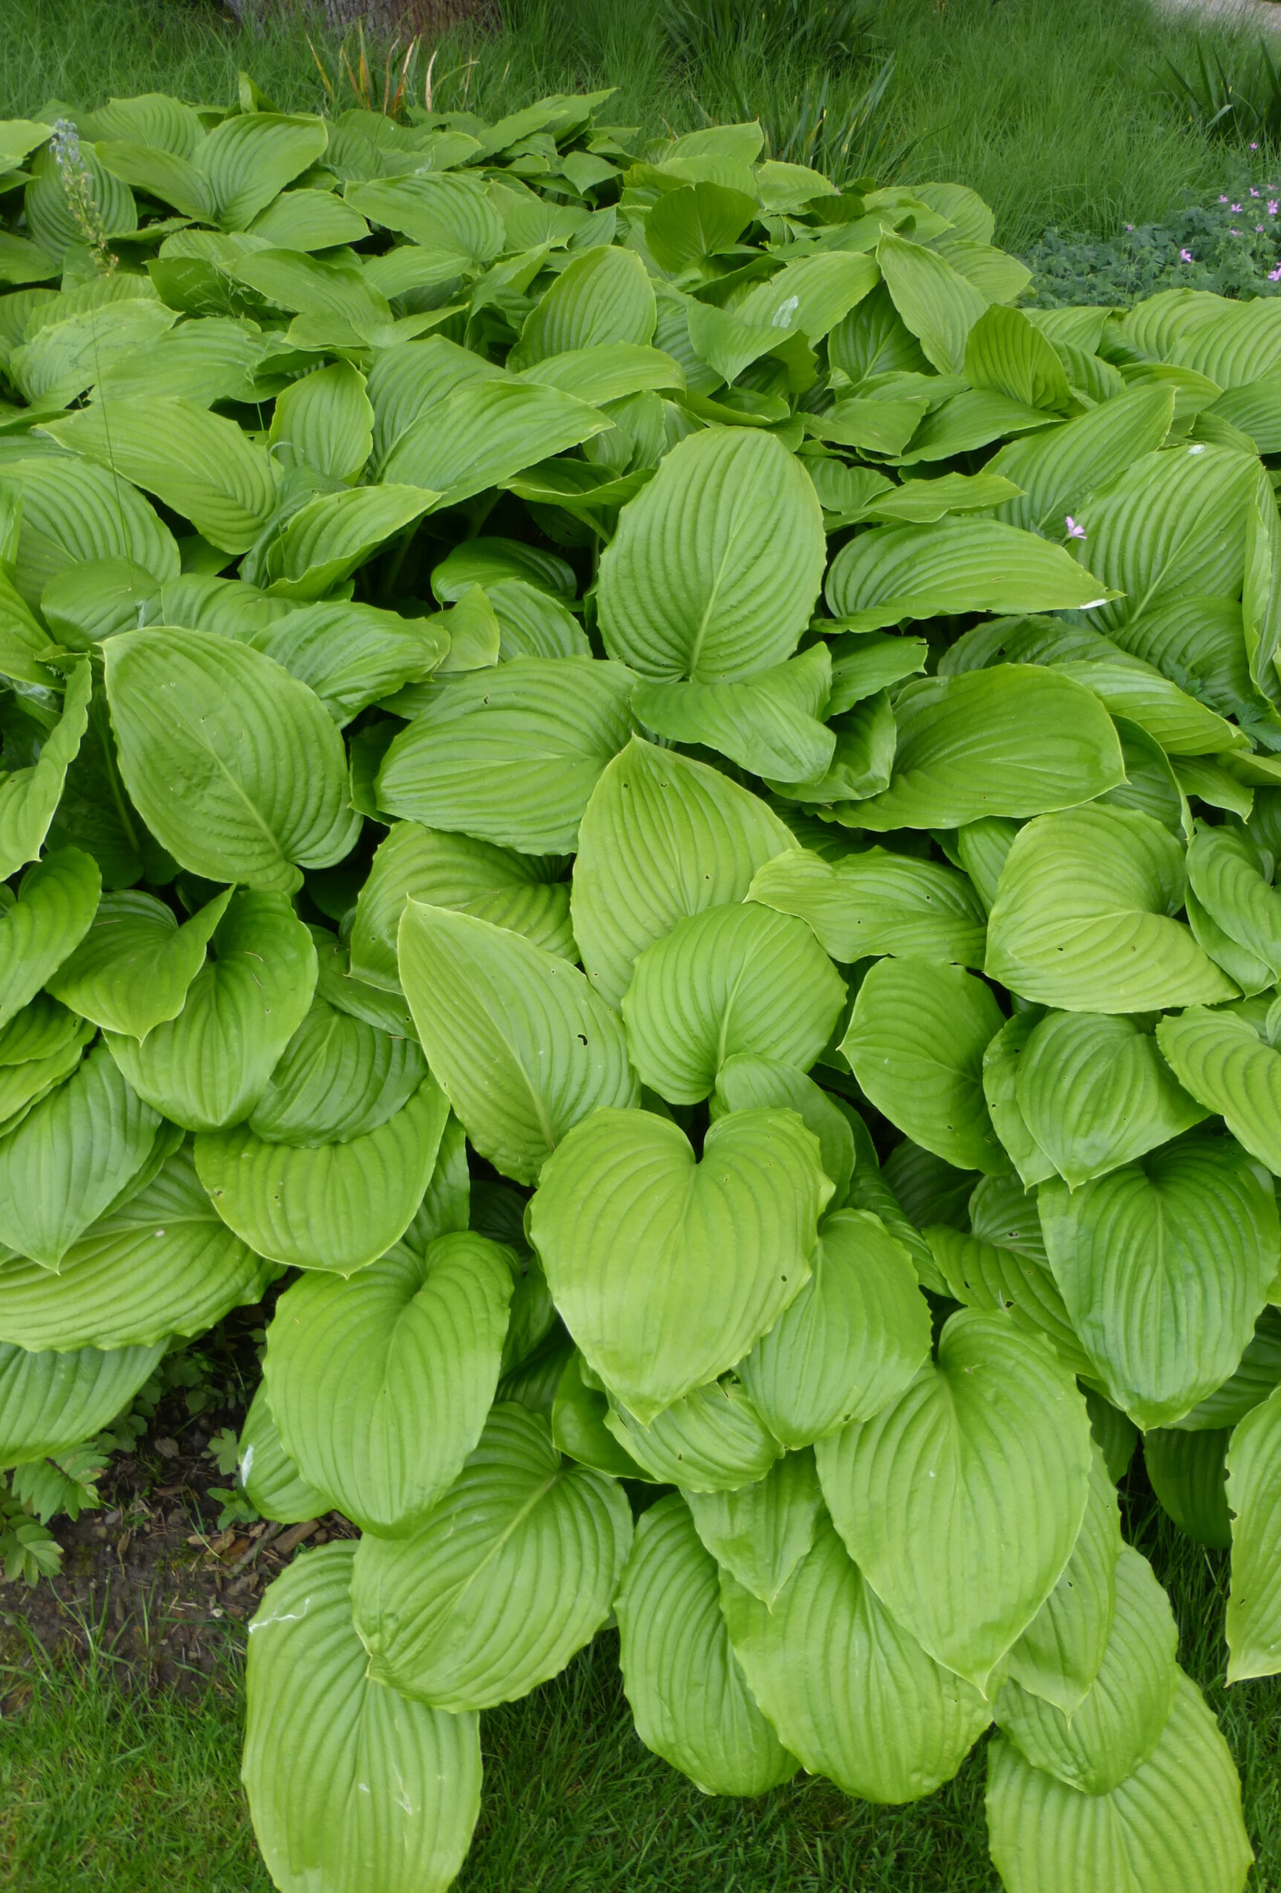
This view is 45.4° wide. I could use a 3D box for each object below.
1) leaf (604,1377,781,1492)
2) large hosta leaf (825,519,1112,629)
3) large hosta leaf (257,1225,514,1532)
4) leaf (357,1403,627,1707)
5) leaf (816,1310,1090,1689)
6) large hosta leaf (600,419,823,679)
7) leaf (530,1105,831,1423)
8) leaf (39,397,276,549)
[{"bbox_3d":[0.035,0.341,1.160,0.165,0.050,0.125,41,75,-9],"label":"leaf"},{"bbox_3d":[0.350,-0.387,1.588,0.310,0.075,0.170,-2,61,-14],"label":"large hosta leaf"},{"bbox_3d":[-0.201,0.348,1.213,0.195,0.075,0.239,7,84,1],"label":"large hosta leaf"},{"bbox_3d":[-0.128,0.492,1.233,0.200,0.060,0.260,40,79,24],"label":"leaf"},{"bbox_3d":[0.234,0.410,1.140,0.195,0.055,0.270,-6,84,-1],"label":"leaf"},{"bbox_3d":[0.074,-0.405,1.580,0.215,0.050,0.275,11,69,4],"label":"large hosta leaf"},{"bbox_3d":[0.027,0.239,1.151,0.220,0.075,0.250,7,83,1],"label":"leaf"},{"bbox_3d":[-0.545,-0.535,1.707,0.295,0.060,0.185,25,69,15],"label":"leaf"}]

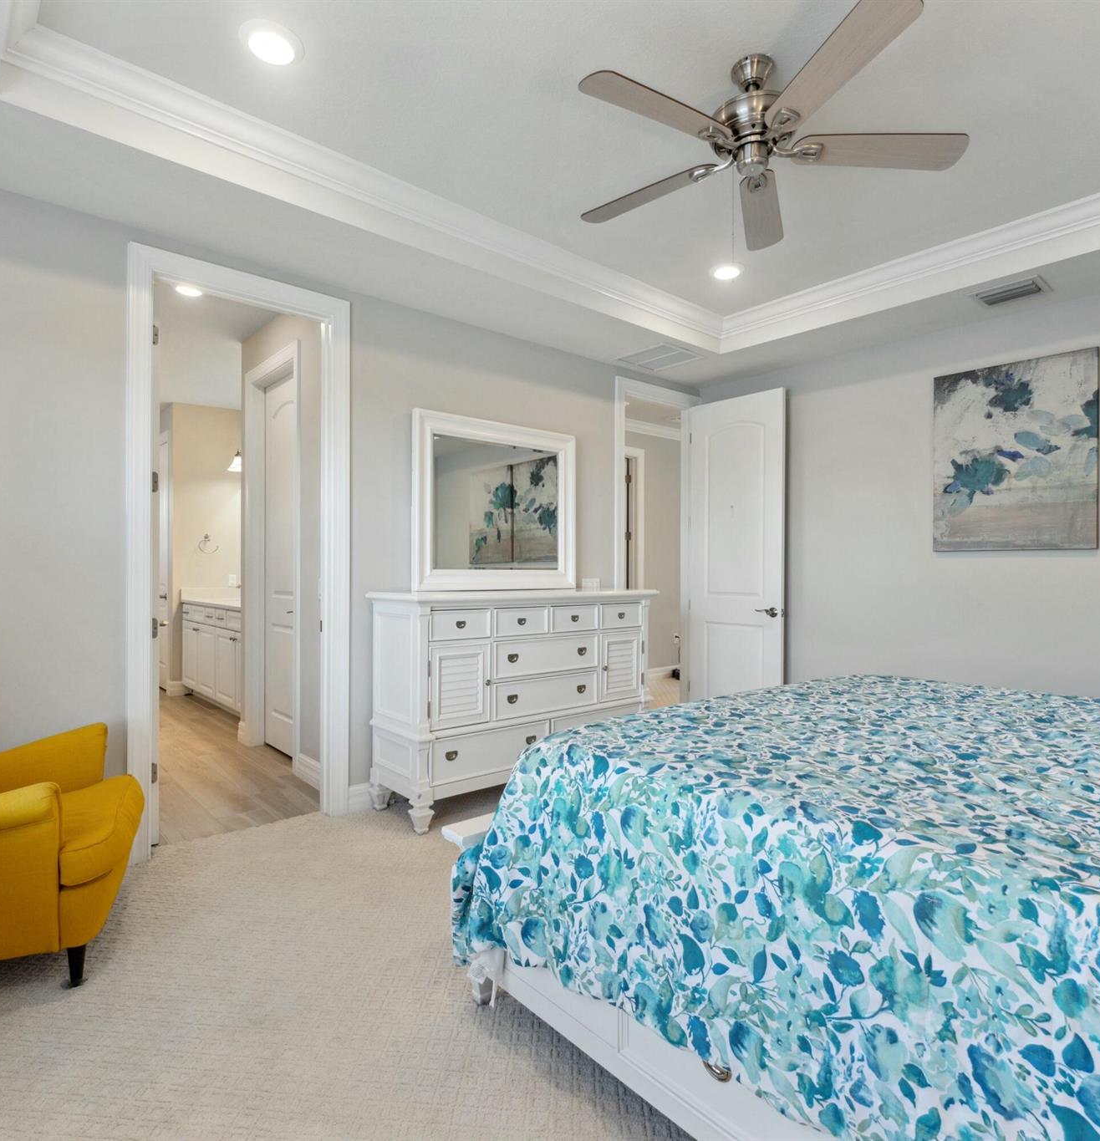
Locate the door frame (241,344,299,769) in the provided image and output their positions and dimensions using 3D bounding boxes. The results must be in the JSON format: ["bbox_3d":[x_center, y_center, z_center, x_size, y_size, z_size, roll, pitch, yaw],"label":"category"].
[{"bbox_3d":[-1.735,-0.061,4.284,0.140,2.577,1.010,0,0,-40],"label":"door frame"}]

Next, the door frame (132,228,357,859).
[{"bbox_3d":[-1.415,-0.064,3.107,0.950,2.578,0.135,0,0,-40],"label":"door frame"}]

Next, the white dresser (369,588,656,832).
[{"bbox_3d":[-0.137,0.675,3.733,1.673,1.112,0.510,0,0,-40],"label":"white dresser"}]

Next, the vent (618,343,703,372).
[{"bbox_3d":[0.735,-1.404,4.472,0.440,0.025,0.460,0,0,-40],"label":"vent"}]

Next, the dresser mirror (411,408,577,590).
[{"bbox_3d":[-0.276,-0.367,3.910,1.135,0.967,0.050,0,0,-40],"label":"dresser mirror"}]

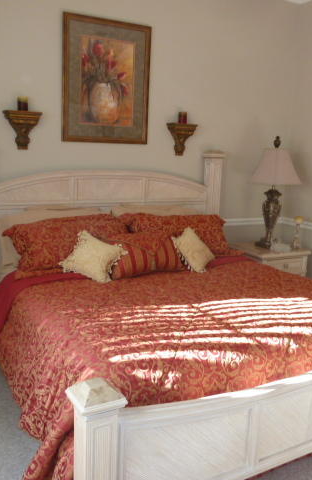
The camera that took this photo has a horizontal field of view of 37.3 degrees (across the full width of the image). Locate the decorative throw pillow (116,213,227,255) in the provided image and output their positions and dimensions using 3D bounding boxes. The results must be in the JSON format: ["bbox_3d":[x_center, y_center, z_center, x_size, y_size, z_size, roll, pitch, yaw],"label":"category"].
[{"bbox_3d":[0.184,-0.030,3.861,0.980,0.460,0.180,-4,-21,-29],"label":"decorative throw pillow"}]

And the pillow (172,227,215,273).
[{"bbox_3d":[0.275,0.061,3.237,0.300,0.120,0.300,48,27,5],"label":"pillow"}]

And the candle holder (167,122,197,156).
[{"bbox_3d":[0.237,-0.899,4.179,0.260,0.280,0.110,-4,12,-29],"label":"candle holder"}]

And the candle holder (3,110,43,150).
[{"bbox_3d":[-0.954,-0.777,3.318,0.258,0.261,0.109,-4,12,-29],"label":"candle holder"}]

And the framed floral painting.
[{"bbox_3d":[-0.375,-1.224,3.611,0.729,0.916,0.035,-4,12,-29],"label":"framed floral painting"}]

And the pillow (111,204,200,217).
[{"bbox_3d":[0.051,-0.089,4.015,0.860,0.450,0.180,-4,-10,-29],"label":"pillow"}]

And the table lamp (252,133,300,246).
[{"bbox_3d":[1.097,-0.442,4.346,0.399,1.032,0.362,-4,12,-29],"label":"table lamp"}]

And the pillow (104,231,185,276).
[{"bbox_3d":[-0.104,0.102,3.358,0.600,0.340,0.160,-4,-26,-29],"label":"pillow"}]

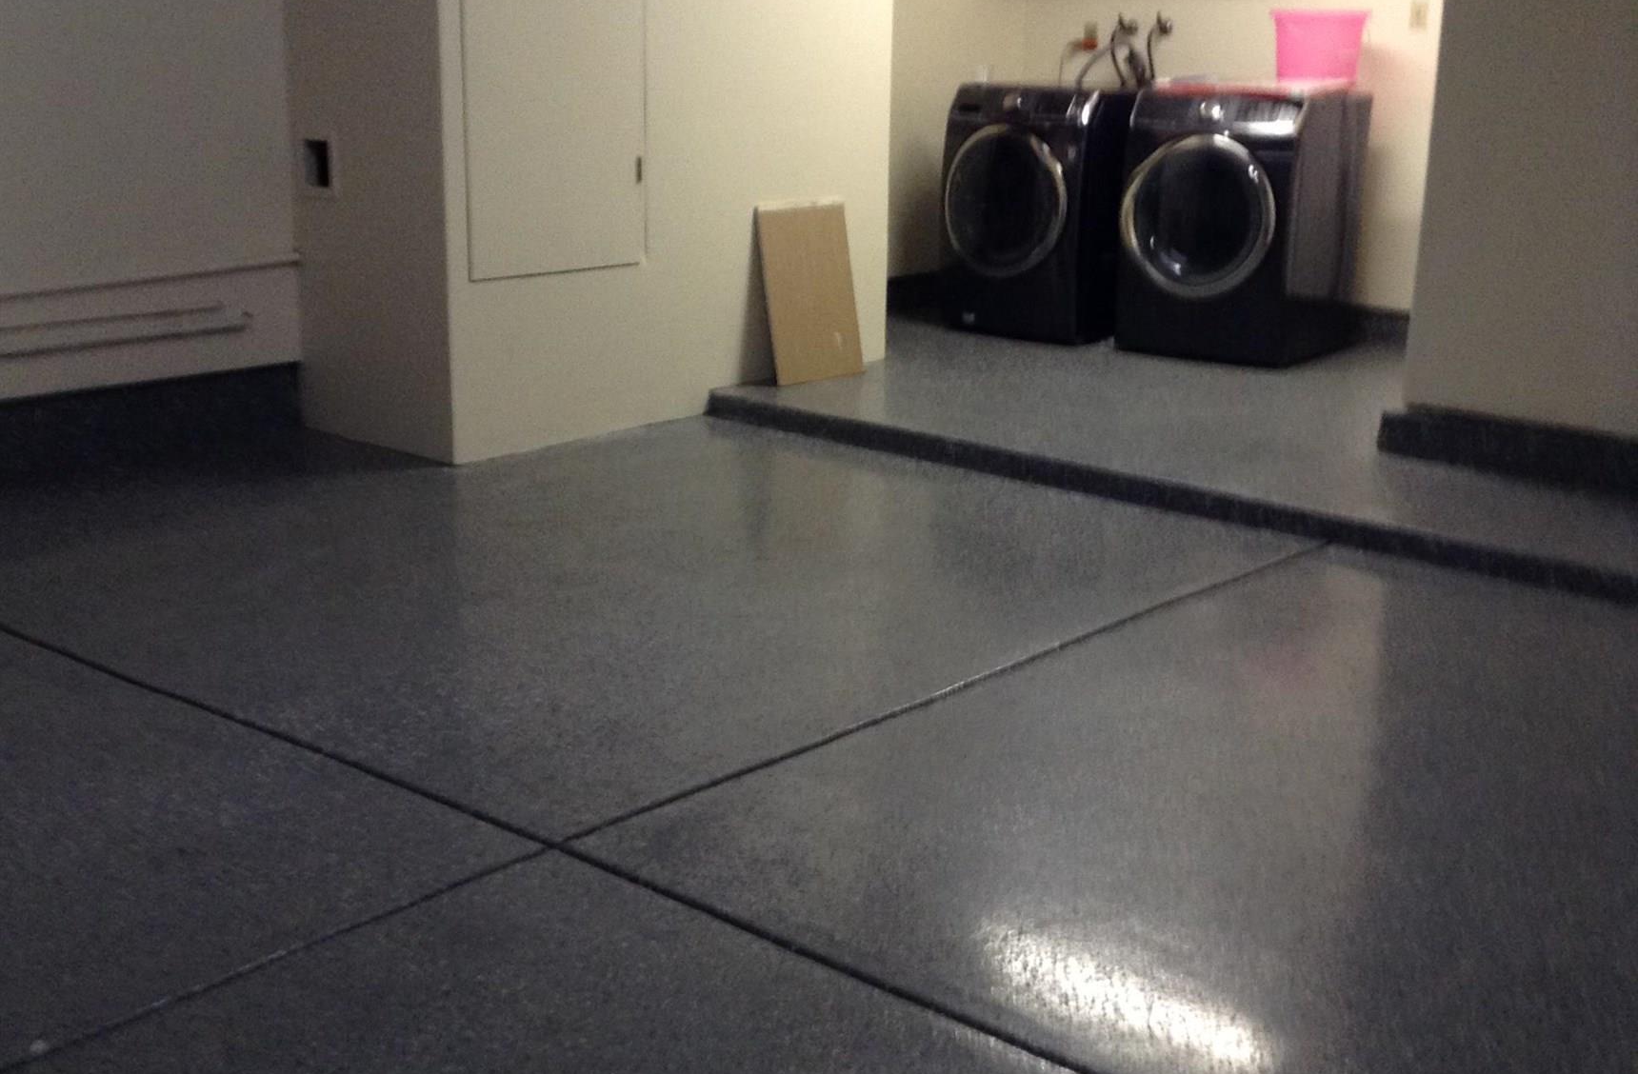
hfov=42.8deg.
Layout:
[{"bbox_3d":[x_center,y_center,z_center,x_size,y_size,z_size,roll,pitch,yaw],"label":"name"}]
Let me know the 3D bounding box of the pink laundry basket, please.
[{"bbox_3d":[1.905,-1.876,7.981,0.370,0.273,0.360,14,20,39],"label":"pink laundry basket"}]

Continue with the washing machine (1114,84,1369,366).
[{"bbox_3d":[1.661,-1.230,8.155,0.686,0.979,0.750,11,18,34],"label":"washing machine"}]

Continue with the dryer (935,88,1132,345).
[{"bbox_3d":[0.984,-1.352,8.566,0.686,0.979,0.750,13,19,38],"label":"dryer"}]

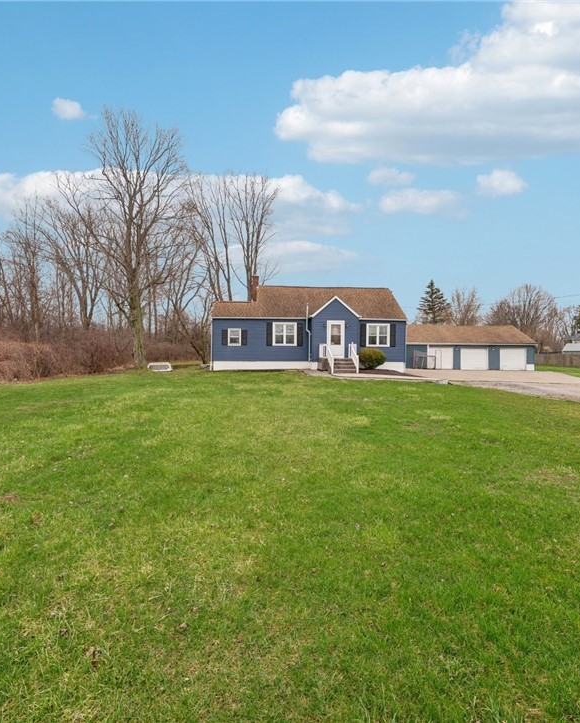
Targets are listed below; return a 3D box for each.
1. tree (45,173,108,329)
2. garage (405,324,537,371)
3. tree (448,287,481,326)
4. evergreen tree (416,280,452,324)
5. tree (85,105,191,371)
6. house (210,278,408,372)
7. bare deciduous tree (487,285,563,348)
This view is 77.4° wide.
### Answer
[{"bbox_3d":[-20.064,-8.655,34.000,5.826,17.832,5.826,0,1,0],"label":"tree"},{"bbox_3d":[16.800,-1.661,38.000,13.200,4.600,7.600,0,1,-3],"label":"garage"},{"bbox_3d":[25.562,-5.302,53.000,4.981,11.365,4.981,0,1,0],"label":"tree"},{"bbox_3d":[20.228,-5.510,51.000,5.684,11.812,5.684,0,1,0],"label":"evergreen tree"},{"bbox_3d":[-11.381,-9.248,27.000,7.761,19.259,7.761,0,1,0],"label":"tree"},{"bbox_3d":[1.100,-2.554,25.400,12.200,6.300,8.600,0,1,-3],"label":"house"},{"bbox_3d":[37.102,-5.888,57.000,12.604,12.482,12.604,0,1,0],"label":"bare deciduous tree"}]

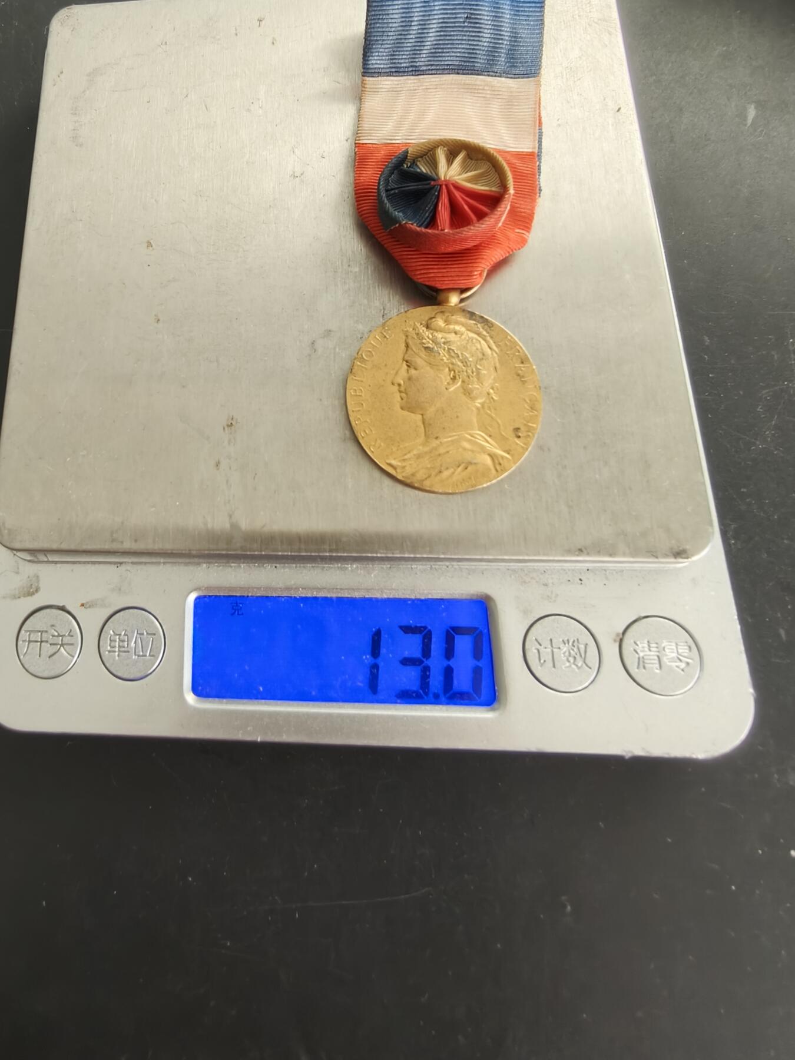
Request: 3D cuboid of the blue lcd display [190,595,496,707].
[{"bbox_3d":[-0.007,0.017,0.097,0.041,0.003,0.014,2,71,-1],"label":"blue lcd display"}]

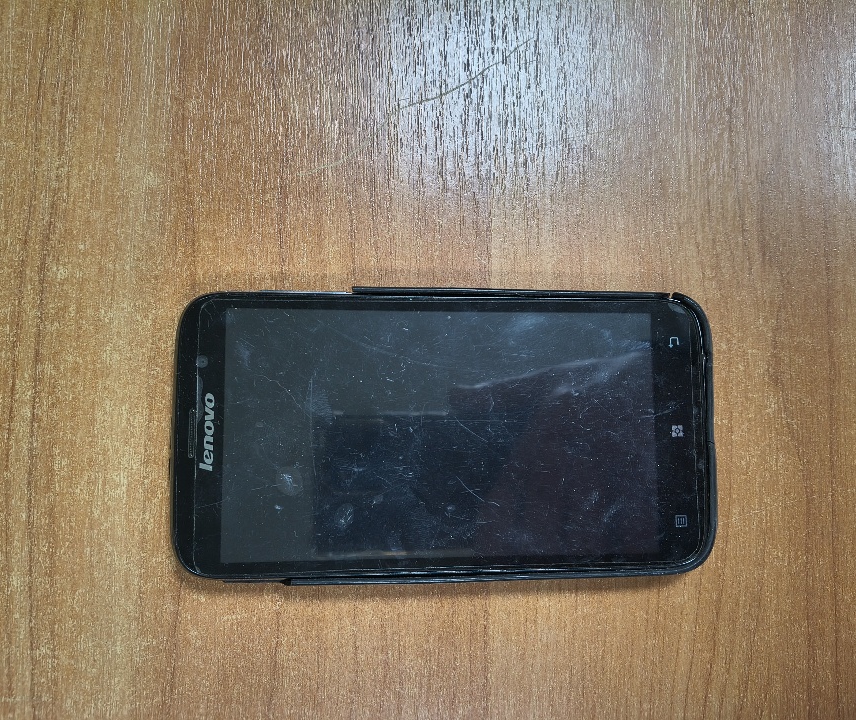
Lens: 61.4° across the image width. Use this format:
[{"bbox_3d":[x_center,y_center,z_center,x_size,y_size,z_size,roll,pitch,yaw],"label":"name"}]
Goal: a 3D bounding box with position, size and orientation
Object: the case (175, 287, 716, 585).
[{"bbox_3d":[0.006,0.021,0.207,0.154,0.011,0.082,0,84,-5],"label":"case"}]

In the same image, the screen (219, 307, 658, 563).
[{"bbox_3d":[0.005,0.020,0.203,0.122,0.002,0.069,0,84,-5],"label":"screen"}]

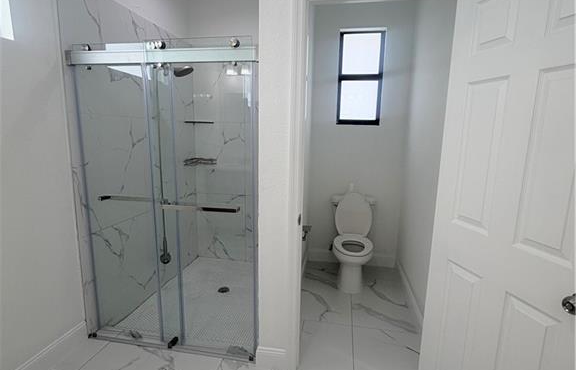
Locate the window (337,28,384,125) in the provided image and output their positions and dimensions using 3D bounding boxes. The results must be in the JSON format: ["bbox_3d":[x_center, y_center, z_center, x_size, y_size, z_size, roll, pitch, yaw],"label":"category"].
[{"bbox_3d":[0.731,-1.062,3.129,0.438,0.906,0.083,3,9,10],"label":"window"}]

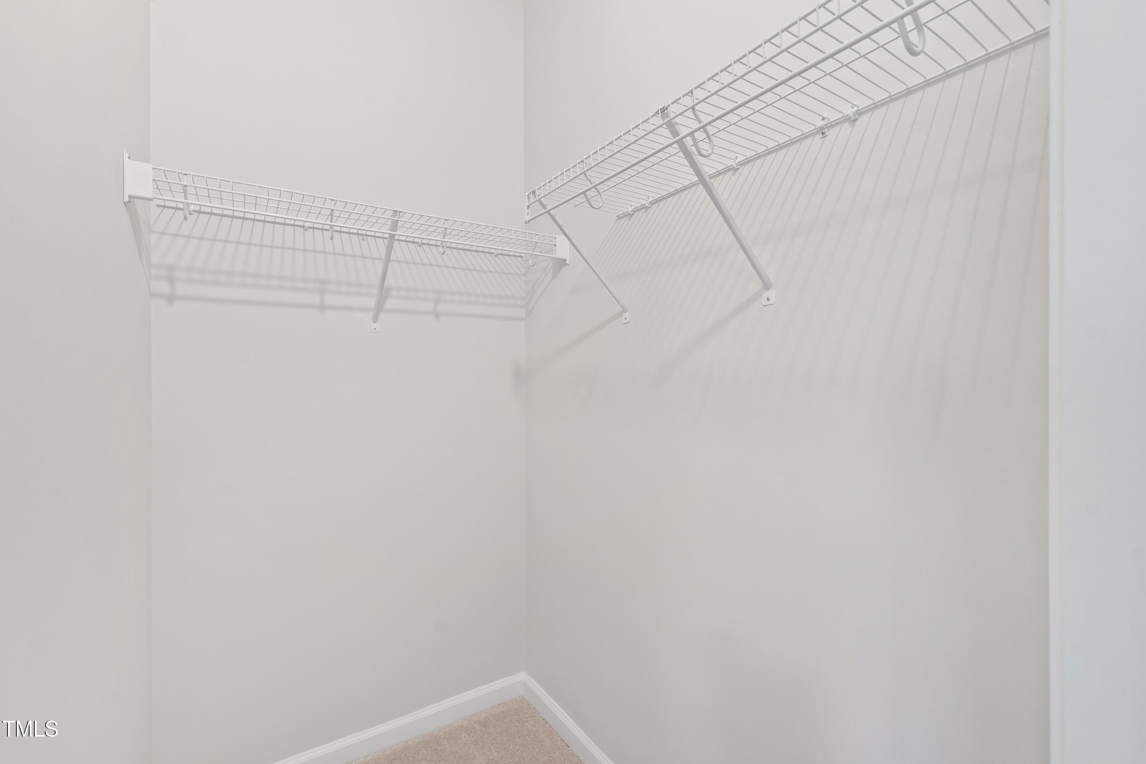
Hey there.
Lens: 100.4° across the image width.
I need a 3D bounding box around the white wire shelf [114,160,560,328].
[{"bbox_3d":[-0.587,-0.339,1.488,1.152,0.345,0.318,0,0,-32],"label":"white wire shelf"}]

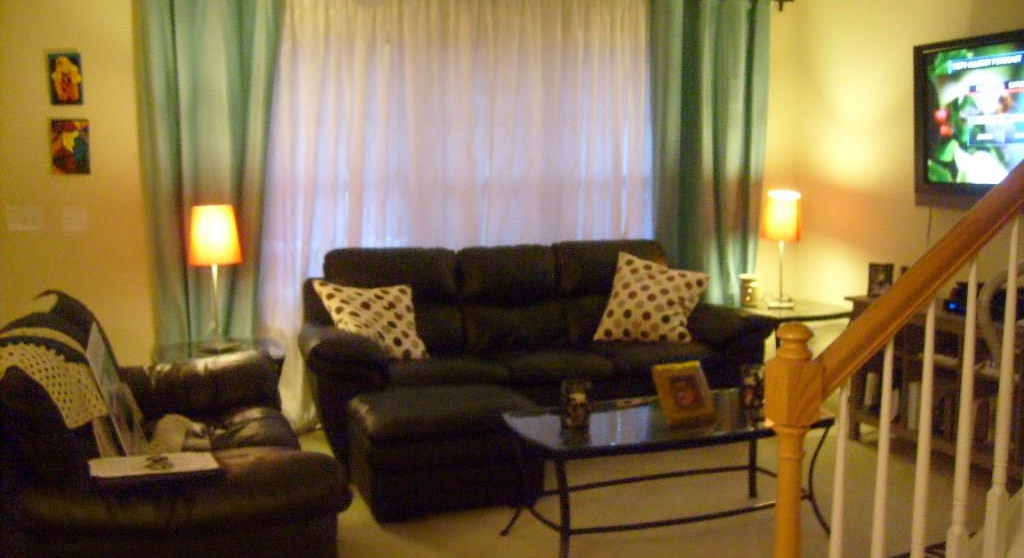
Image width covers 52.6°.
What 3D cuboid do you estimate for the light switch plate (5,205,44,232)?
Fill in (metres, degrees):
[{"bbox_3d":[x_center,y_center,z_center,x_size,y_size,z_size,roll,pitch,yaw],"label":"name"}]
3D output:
[{"bbox_3d":[-2.399,-0.297,5.105,0.164,0.117,0.012,-2,8,-17],"label":"light switch plate"}]

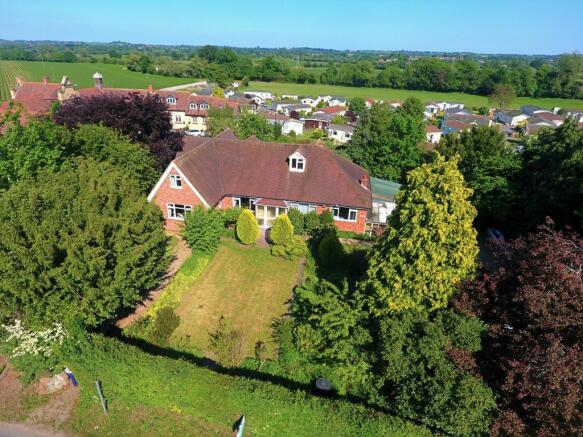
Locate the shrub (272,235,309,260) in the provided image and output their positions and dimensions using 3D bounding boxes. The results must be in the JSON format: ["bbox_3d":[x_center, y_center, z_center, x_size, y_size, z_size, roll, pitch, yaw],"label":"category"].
[{"bbox_3d":[-0.082,2.039,27.243,2.900,1.400,2.500,1,27,0],"label":"shrub"}]

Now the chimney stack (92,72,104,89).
[{"bbox_3d":[-40.378,-28.898,70.463,1.800,3.400,1.800,6,27,8],"label":"chimney stack"}]

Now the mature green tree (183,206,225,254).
[{"bbox_3d":[-7.448,0.730,28.506,3.200,3.550,3.100,1,27,0],"label":"mature green tree"}]

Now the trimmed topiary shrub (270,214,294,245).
[{"bbox_3d":[-0.744,0.946,27.932,1.900,2.700,1.900,1,27,0],"label":"trimmed topiary shrub"}]

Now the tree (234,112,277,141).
[{"bbox_3d":[-5.743,-13.613,53.728,5.700,6.300,5.400,1,27,0],"label":"tree"}]

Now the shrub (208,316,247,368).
[{"bbox_3d":[-3.360,6.243,17.701,1.950,2.350,1.700,1,27,0],"label":"shrub"}]

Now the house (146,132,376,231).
[{"bbox_3d":[-2.000,-4.547,35.858,20.700,6.500,14.400,6,27,8],"label":"house"}]

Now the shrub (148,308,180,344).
[{"bbox_3d":[-6.852,5.882,18.404,1.500,2.200,1.500,1,27,0],"label":"shrub"}]

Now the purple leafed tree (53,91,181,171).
[{"bbox_3d":[-19.635,-8.667,38.448,12.800,10.800,11.800,1,27,0],"label":"purple leafed tree"}]

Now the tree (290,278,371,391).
[{"bbox_3d":[1.964,5.352,17.015,4.000,4.800,3.900,1,27,0],"label":"tree"}]

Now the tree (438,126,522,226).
[{"bbox_3d":[20.334,-5.581,36.429,8.000,8.700,7.600,1,27,0],"label":"tree"}]

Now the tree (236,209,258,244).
[{"bbox_3d":[-3.784,0.604,29.298,1.800,3.200,1.800,1,27,0],"label":"tree"}]

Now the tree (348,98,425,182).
[{"bbox_3d":[13.056,-11.131,45.804,9.700,9.800,9.200,1,27,0],"label":"tree"}]

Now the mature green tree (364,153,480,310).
[{"bbox_3d":[7.973,1.153,20.196,6.700,9.700,6.600,1,27,0],"label":"mature green tree"}]

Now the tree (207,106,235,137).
[{"bbox_3d":[-11.232,-14.588,53.834,4.700,6.600,4.600,1,27,0],"label":"tree"}]

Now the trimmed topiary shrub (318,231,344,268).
[{"bbox_3d":[3.043,2.283,25.310,1.850,2.850,1.850,1,27,0],"label":"trimmed topiary shrub"}]

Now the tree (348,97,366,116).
[{"bbox_3d":[16.883,-28.778,86.153,4.700,4.800,4.500,1,27,0],"label":"tree"}]

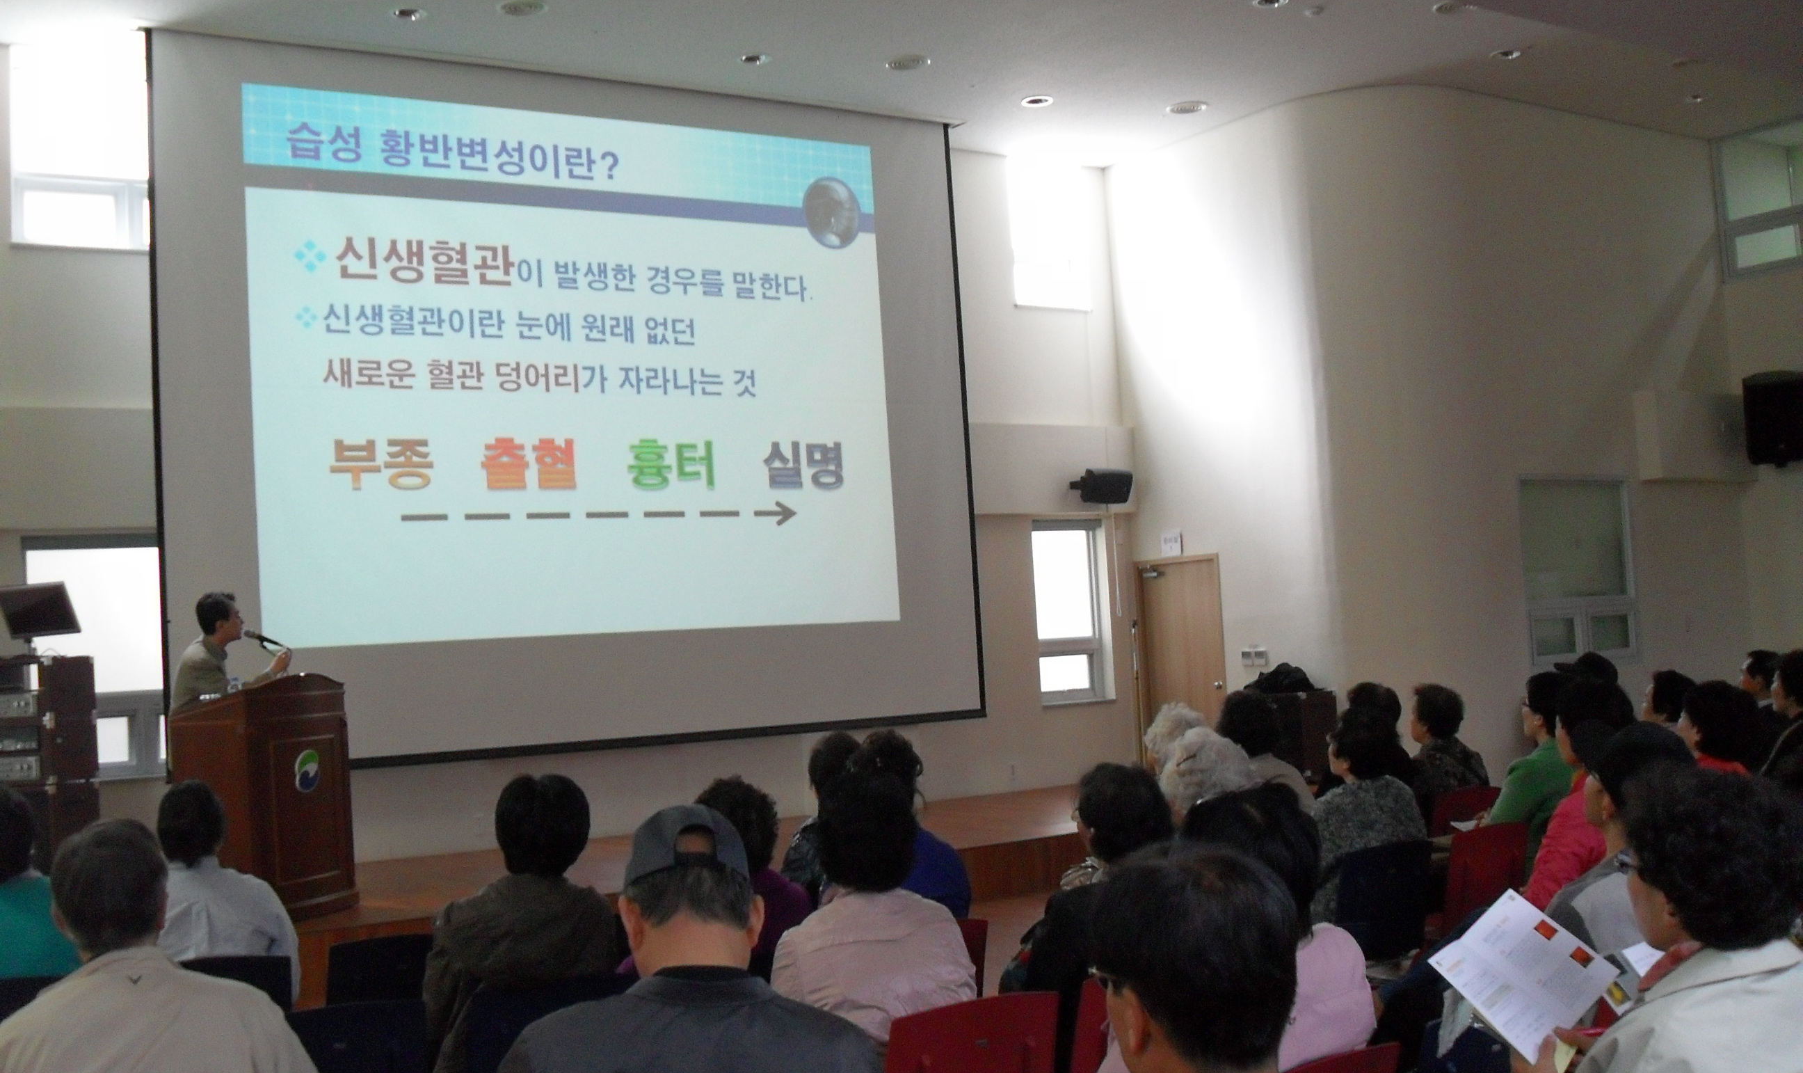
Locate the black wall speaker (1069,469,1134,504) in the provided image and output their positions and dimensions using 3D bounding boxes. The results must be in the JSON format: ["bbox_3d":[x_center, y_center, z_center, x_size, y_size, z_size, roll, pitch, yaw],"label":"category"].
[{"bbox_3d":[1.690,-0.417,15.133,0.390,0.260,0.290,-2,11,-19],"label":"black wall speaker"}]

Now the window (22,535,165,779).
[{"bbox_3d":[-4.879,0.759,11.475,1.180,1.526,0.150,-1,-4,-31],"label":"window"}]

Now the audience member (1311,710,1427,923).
[{"bbox_3d":[1.286,1.179,5.994,0.500,1.240,0.760,-1,-4,-38],"label":"audience member"}]

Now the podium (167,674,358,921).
[{"bbox_3d":[-3.171,1.292,9.064,0.520,1.200,0.780,-4,-3,20],"label":"podium"}]

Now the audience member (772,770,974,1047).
[{"bbox_3d":[-0.117,1.111,3.872,0.480,1.246,0.780,-2,-4,-22],"label":"audience member"}]

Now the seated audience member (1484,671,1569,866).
[{"bbox_3d":[2.196,1.138,6.616,0.500,1.280,0.760,-1,-4,-38],"label":"seated audience member"}]

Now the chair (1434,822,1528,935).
[{"bbox_3d":[1.827,1.379,6.152,0.460,0.800,0.530,-1,-4,-37],"label":"chair"}]

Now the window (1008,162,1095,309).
[{"bbox_3d":[1.162,-2.388,14.480,0.790,1.180,0.140,-1,-4,-32],"label":"window"}]

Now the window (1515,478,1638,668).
[{"bbox_3d":[5.371,0.273,14.524,1.289,1.440,0.140,-1,-4,-31],"label":"window"}]

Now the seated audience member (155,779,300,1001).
[{"bbox_3d":[-1.866,1.275,4.952,0.500,1.250,0.780,-2,-4,-15],"label":"seated audience member"}]

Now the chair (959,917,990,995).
[{"bbox_3d":[-0.048,1.405,4.745,0.460,0.800,0.530,-1,-4,-32],"label":"chair"}]

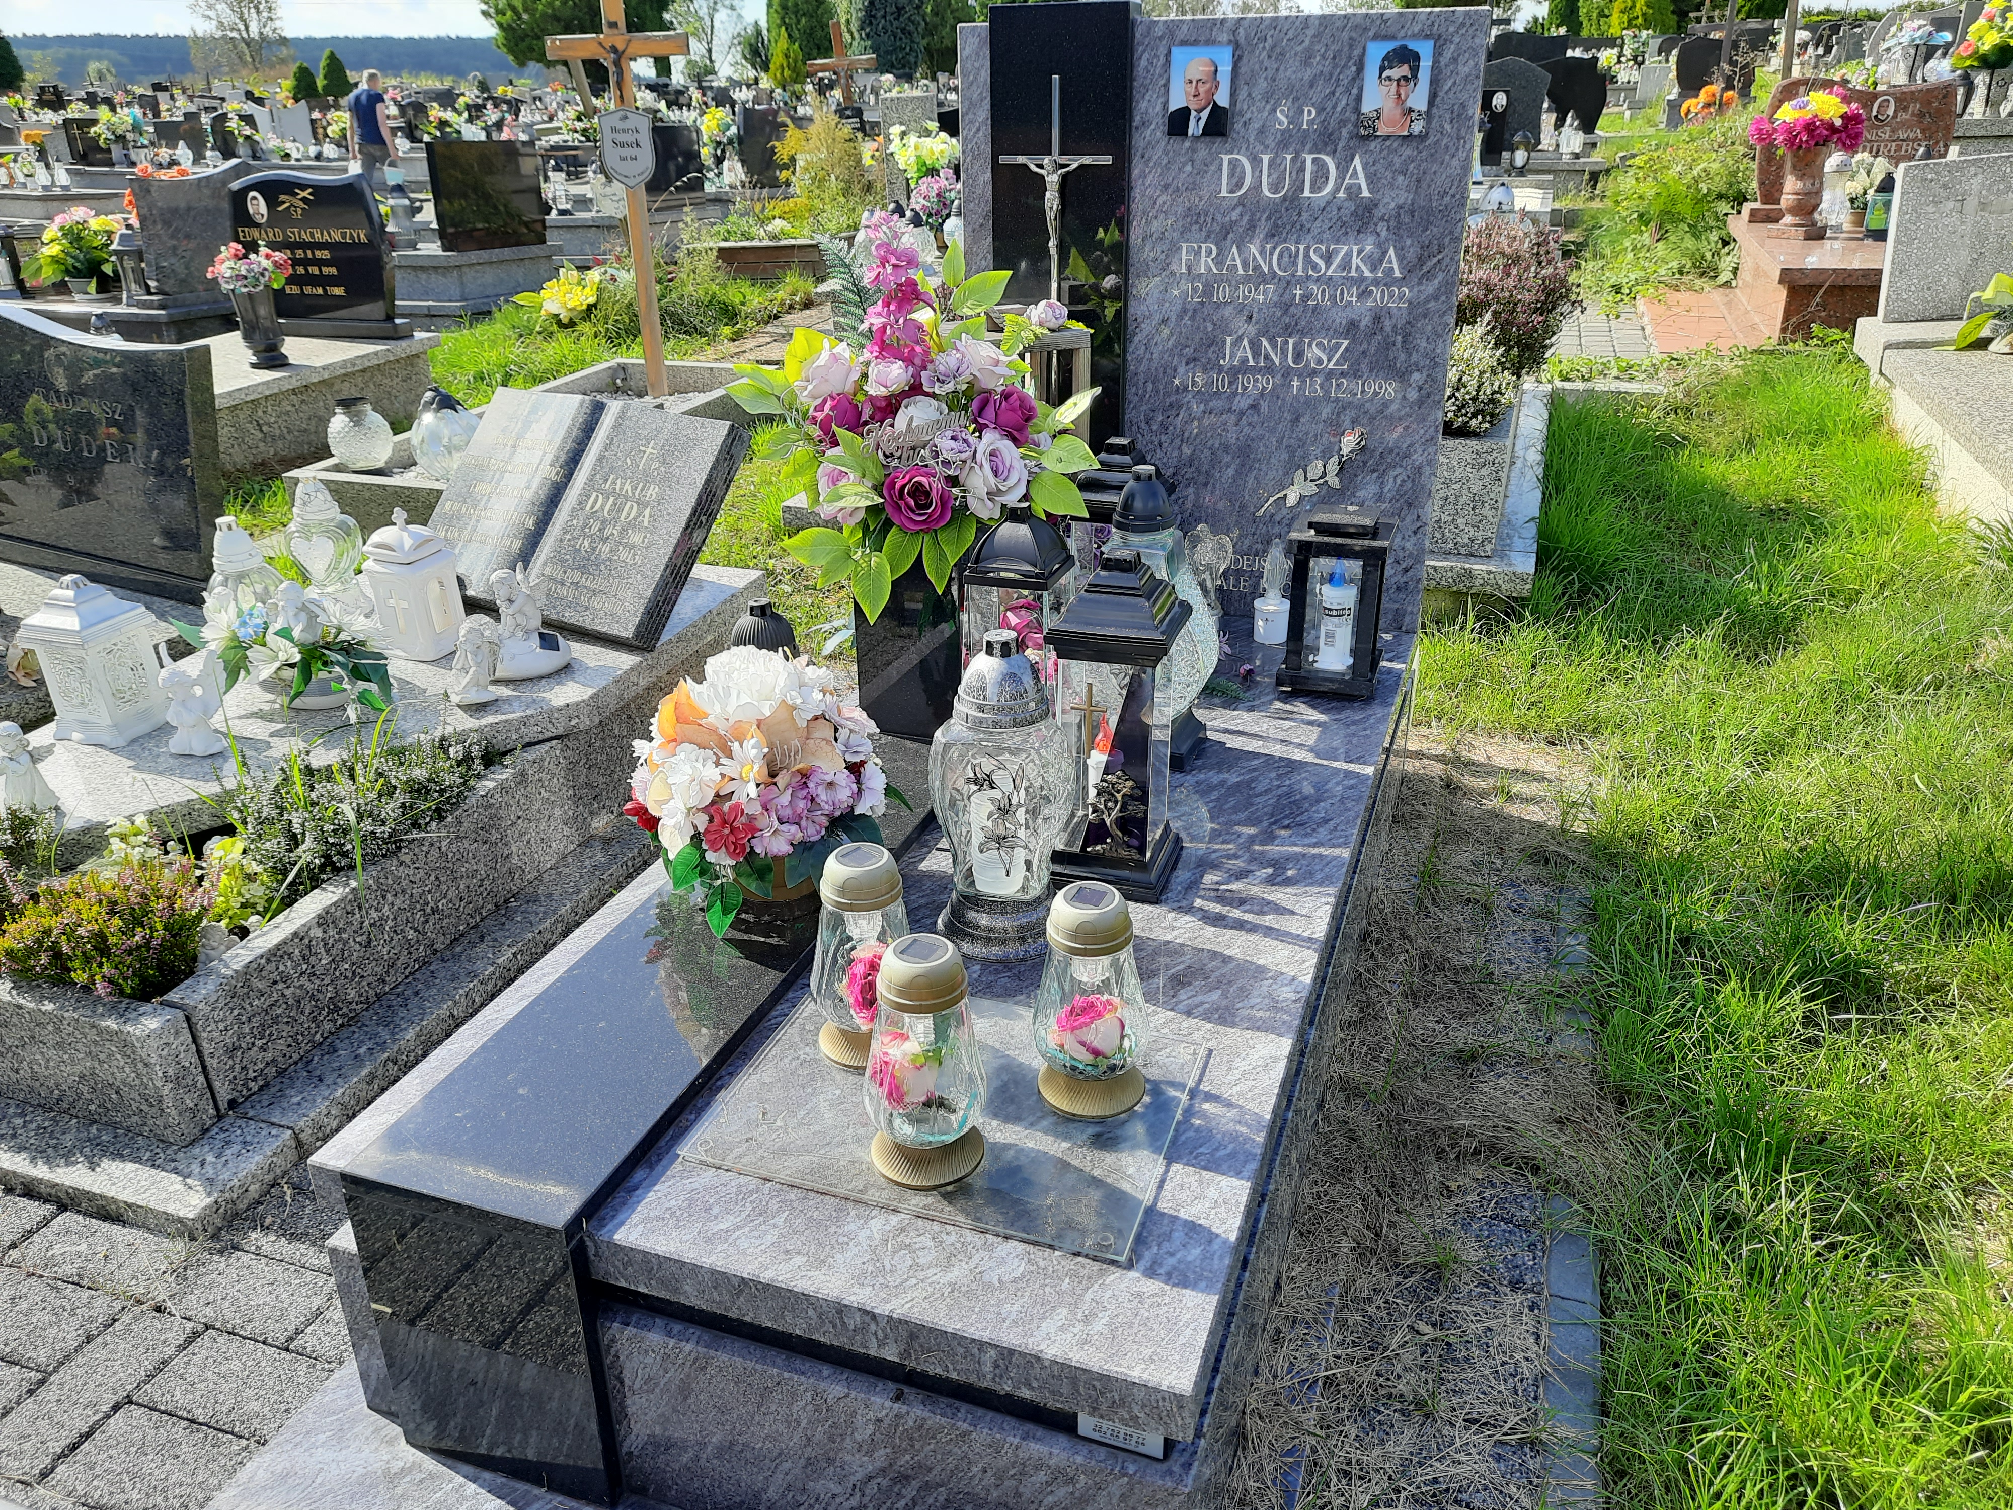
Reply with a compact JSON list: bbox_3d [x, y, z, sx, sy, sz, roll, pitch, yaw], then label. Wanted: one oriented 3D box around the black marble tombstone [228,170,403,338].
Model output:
[{"bbox_3d":[-2.928,-2.097,6.082,0.760,0.650,0.150,4,25,10],"label":"black marble tombstone"}]

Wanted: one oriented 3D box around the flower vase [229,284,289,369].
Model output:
[{"bbox_3d":[-2.795,-1.610,5.440,0.155,0.290,0.155,4,25,10],"label":"flower vase"}]

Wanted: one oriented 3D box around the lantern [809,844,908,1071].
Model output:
[{"bbox_3d":[-0.146,0.203,1.515,0.114,0.222,0.114,0,25,0],"label":"lantern"}]

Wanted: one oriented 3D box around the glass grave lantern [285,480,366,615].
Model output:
[{"bbox_3d":[-1.319,-0.404,2.809,0.125,0.260,0.090,0,25,2],"label":"glass grave lantern"}]

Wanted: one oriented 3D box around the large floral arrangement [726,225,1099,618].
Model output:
[{"bbox_3d":[-0.136,-0.461,2.042,0.530,0.530,0.370,5,25,11],"label":"large floral arrangement"}]

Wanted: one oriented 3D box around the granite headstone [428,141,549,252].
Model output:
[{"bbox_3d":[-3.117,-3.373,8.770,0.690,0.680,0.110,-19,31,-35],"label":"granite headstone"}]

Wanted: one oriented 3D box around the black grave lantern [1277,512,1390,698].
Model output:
[{"bbox_3d":[0.512,-0.238,2.221,0.148,0.252,0.148,9,26,20],"label":"black grave lantern"}]

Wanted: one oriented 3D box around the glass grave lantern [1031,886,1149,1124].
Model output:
[{"bbox_3d":[0.076,0.208,1.284,0.105,0.207,0.105,-1,25,0],"label":"glass grave lantern"}]

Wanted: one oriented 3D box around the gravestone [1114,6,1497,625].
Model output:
[{"bbox_3d":[0.454,-0.670,2.333,0.510,0.920,0.080,8,26,18],"label":"gravestone"}]

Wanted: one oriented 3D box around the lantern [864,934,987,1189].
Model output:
[{"bbox_3d":[-0.067,0.247,1.196,0.100,0.199,0.100,-1,25,0],"label":"lantern"}]

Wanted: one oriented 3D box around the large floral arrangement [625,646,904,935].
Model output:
[{"bbox_3d":[-0.295,0.021,1.764,0.330,0.290,0.310,0,25,0],"label":"large floral arrangement"}]

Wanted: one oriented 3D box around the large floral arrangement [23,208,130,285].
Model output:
[{"bbox_3d":[-3.721,-2.027,5.800,0.420,0.320,0.360,-6,25,-11],"label":"large floral arrangement"}]

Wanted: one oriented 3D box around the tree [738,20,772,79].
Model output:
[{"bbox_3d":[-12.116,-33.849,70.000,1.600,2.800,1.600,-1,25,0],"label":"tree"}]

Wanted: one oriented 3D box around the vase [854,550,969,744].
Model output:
[{"bbox_3d":[-0.115,-0.184,2.059,0.160,0.290,0.130,8,26,18],"label":"vase"}]

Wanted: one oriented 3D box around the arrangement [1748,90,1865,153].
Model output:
[{"bbox_3d":[3.135,-2.482,5.700,0.430,0.250,0.360,9,26,19],"label":"arrangement"}]

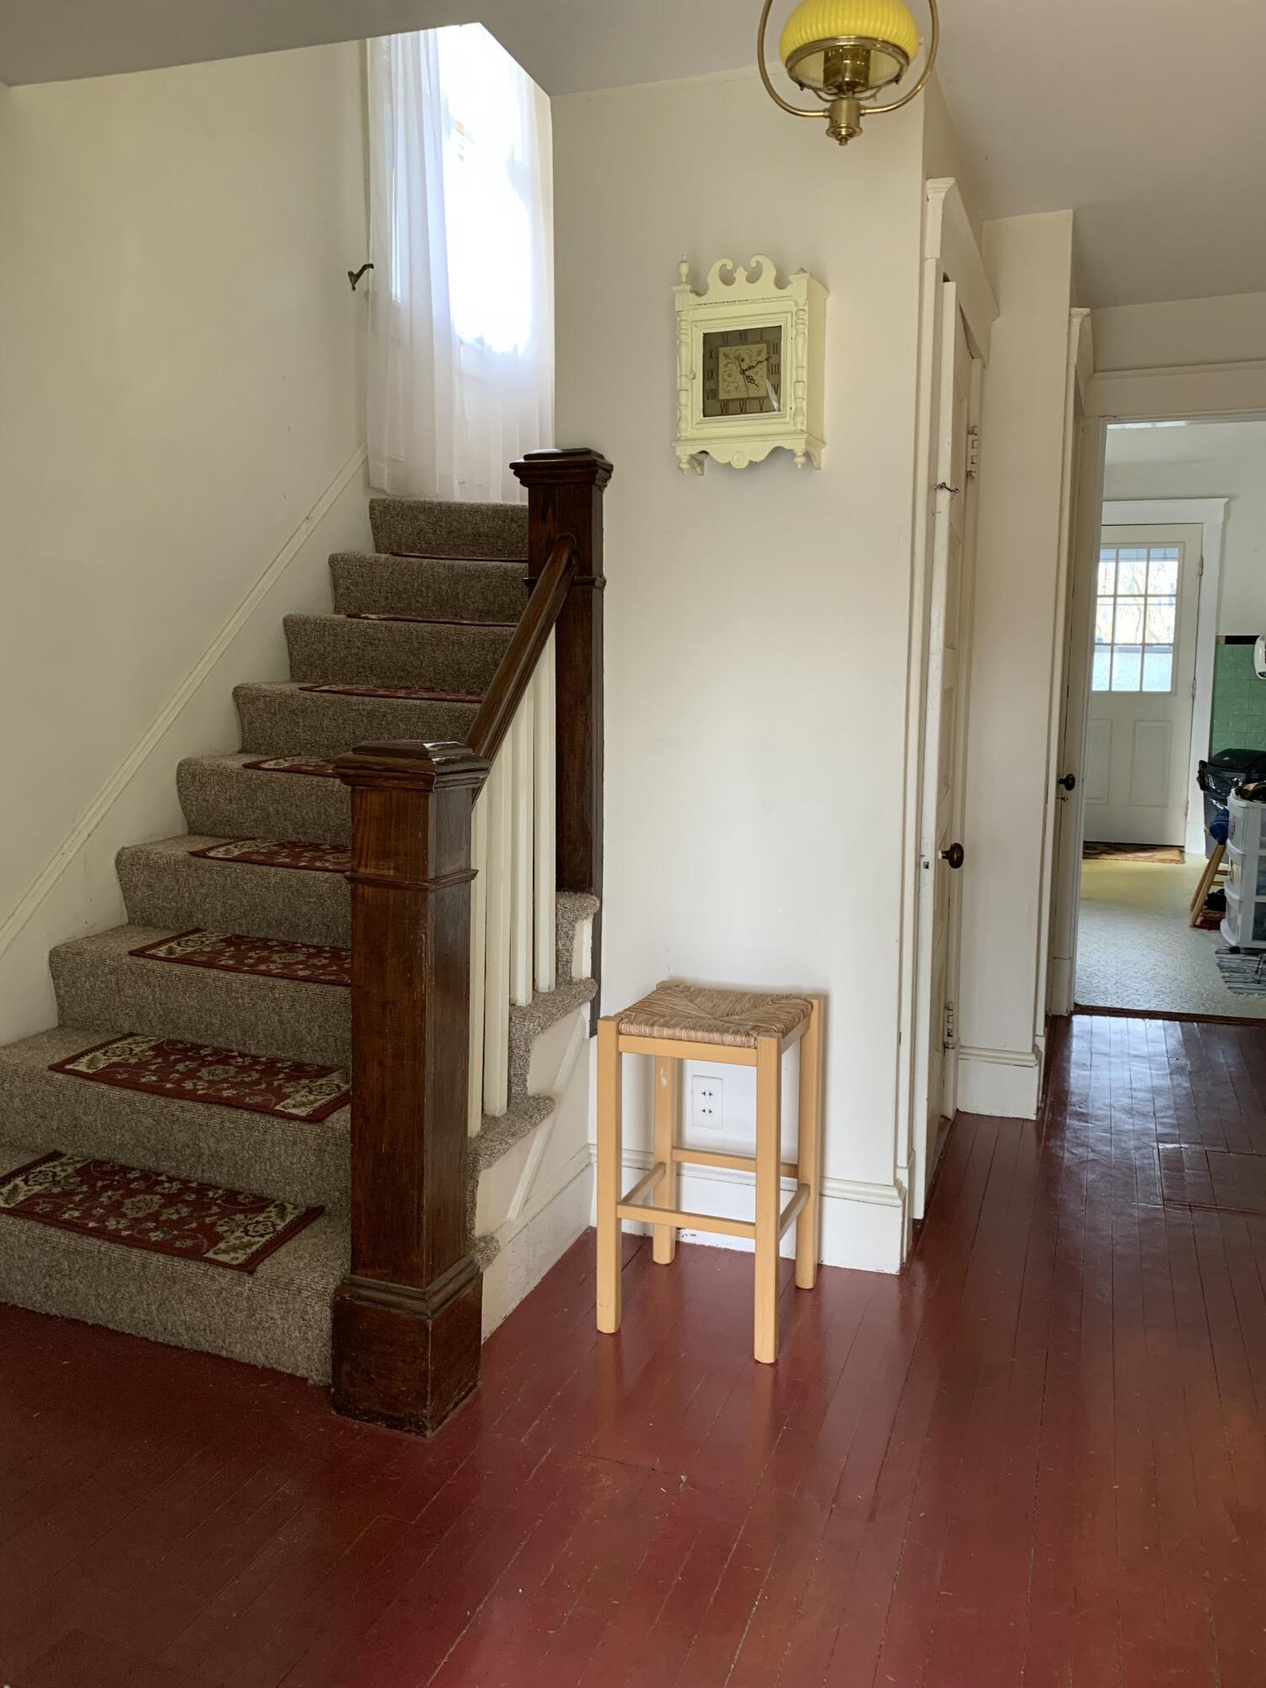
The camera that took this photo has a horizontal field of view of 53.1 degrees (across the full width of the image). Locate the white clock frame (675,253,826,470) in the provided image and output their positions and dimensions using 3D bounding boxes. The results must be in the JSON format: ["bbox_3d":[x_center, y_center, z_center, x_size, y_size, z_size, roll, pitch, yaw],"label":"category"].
[{"bbox_3d":[0.228,-0.932,2.493,0.272,0.414,0.152,3,8,20],"label":"white clock frame"}]

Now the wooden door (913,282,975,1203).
[{"bbox_3d":[0.756,-0.199,3.100,0.036,2.016,0.770,3,8,17],"label":"wooden door"}]

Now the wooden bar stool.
[{"bbox_3d":[0.161,0.617,2.489,0.352,0.613,0.353,3,8,20],"label":"wooden bar stool"}]

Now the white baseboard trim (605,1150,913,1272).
[{"bbox_3d":[0.237,0.793,2.778,0.700,0.191,0.024,3,8,20],"label":"white baseboard trim"}]

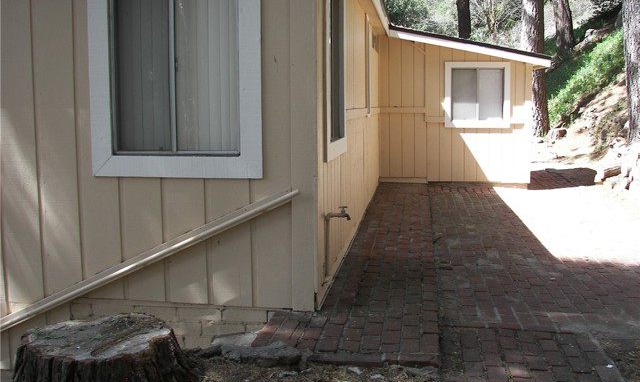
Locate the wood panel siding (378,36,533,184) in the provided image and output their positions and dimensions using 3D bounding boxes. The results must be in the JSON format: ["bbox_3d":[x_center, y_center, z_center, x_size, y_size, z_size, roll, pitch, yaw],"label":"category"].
[{"bbox_3d":[2.228,-1.340,10.987,2.469,2.428,0.160,1,7,8],"label":"wood panel siding"}]

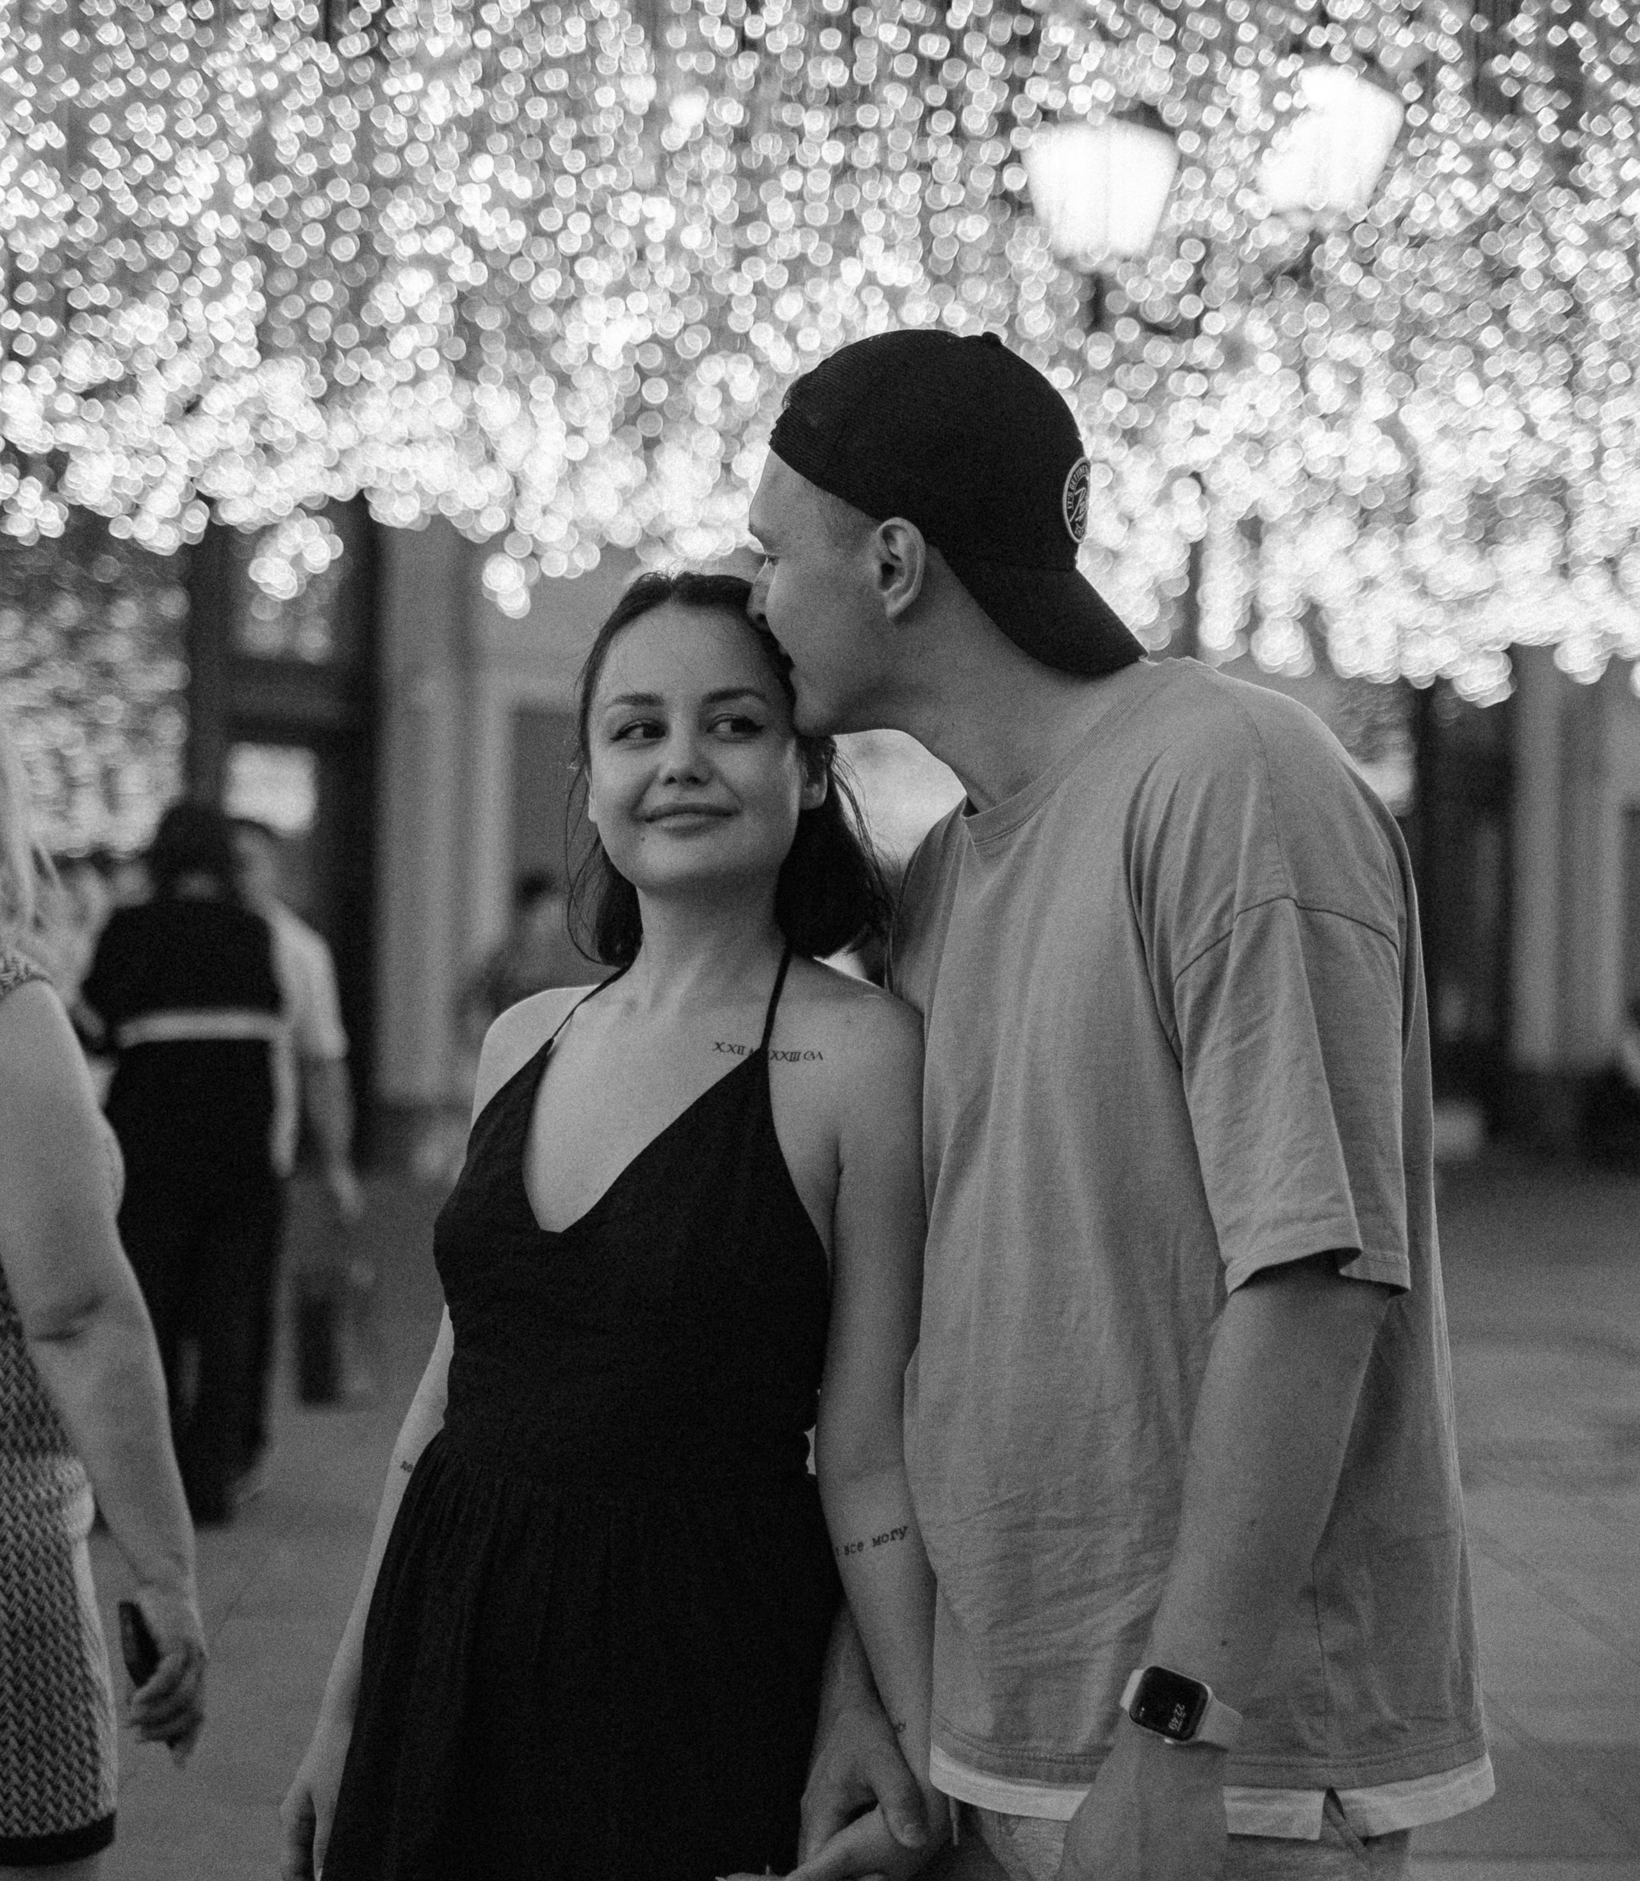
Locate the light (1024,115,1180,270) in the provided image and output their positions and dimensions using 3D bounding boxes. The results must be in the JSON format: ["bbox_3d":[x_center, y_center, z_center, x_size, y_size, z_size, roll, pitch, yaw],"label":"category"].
[{"bbox_3d":[1.030,-2.736,13.200,0.520,0.580,0.520,1,0,0],"label":"light"}]

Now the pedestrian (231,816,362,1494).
[{"bbox_3d":[-1.407,0.547,9.200,0.500,1.720,0.340,1,0,6],"label":"pedestrian"}]

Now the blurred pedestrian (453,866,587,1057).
[{"bbox_3d":[-1.200,0.540,14.500,0.500,1.650,0.360,1,0,-30],"label":"blurred pedestrian"}]

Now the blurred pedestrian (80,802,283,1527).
[{"bbox_3d":[-1.485,0.523,8.500,0.480,1.690,0.360,1,0,-6],"label":"blurred pedestrian"}]

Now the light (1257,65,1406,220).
[{"bbox_3d":[1.731,-2.741,12.400,0.520,0.570,0.520,1,0,0],"label":"light"}]

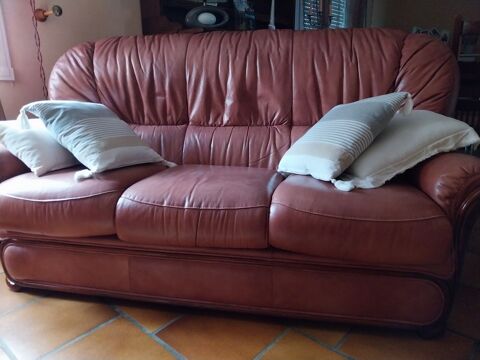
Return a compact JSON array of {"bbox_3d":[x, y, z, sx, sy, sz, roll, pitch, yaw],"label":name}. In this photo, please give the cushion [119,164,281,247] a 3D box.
[{"bbox_3d":[-0.119,0.072,1.471,0.545,0.198,0.545,2,15,12],"label":"cushion"}]

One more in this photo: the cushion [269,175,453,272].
[{"bbox_3d":[0.412,0.090,1.361,0.545,0.198,0.545,2,15,12],"label":"cushion"}]

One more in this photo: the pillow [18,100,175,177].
[{"bbox_3d":[-0.651,-0.214,1.681,0.430,0.130,0.410,41,29,8],"label":"pillow"}]

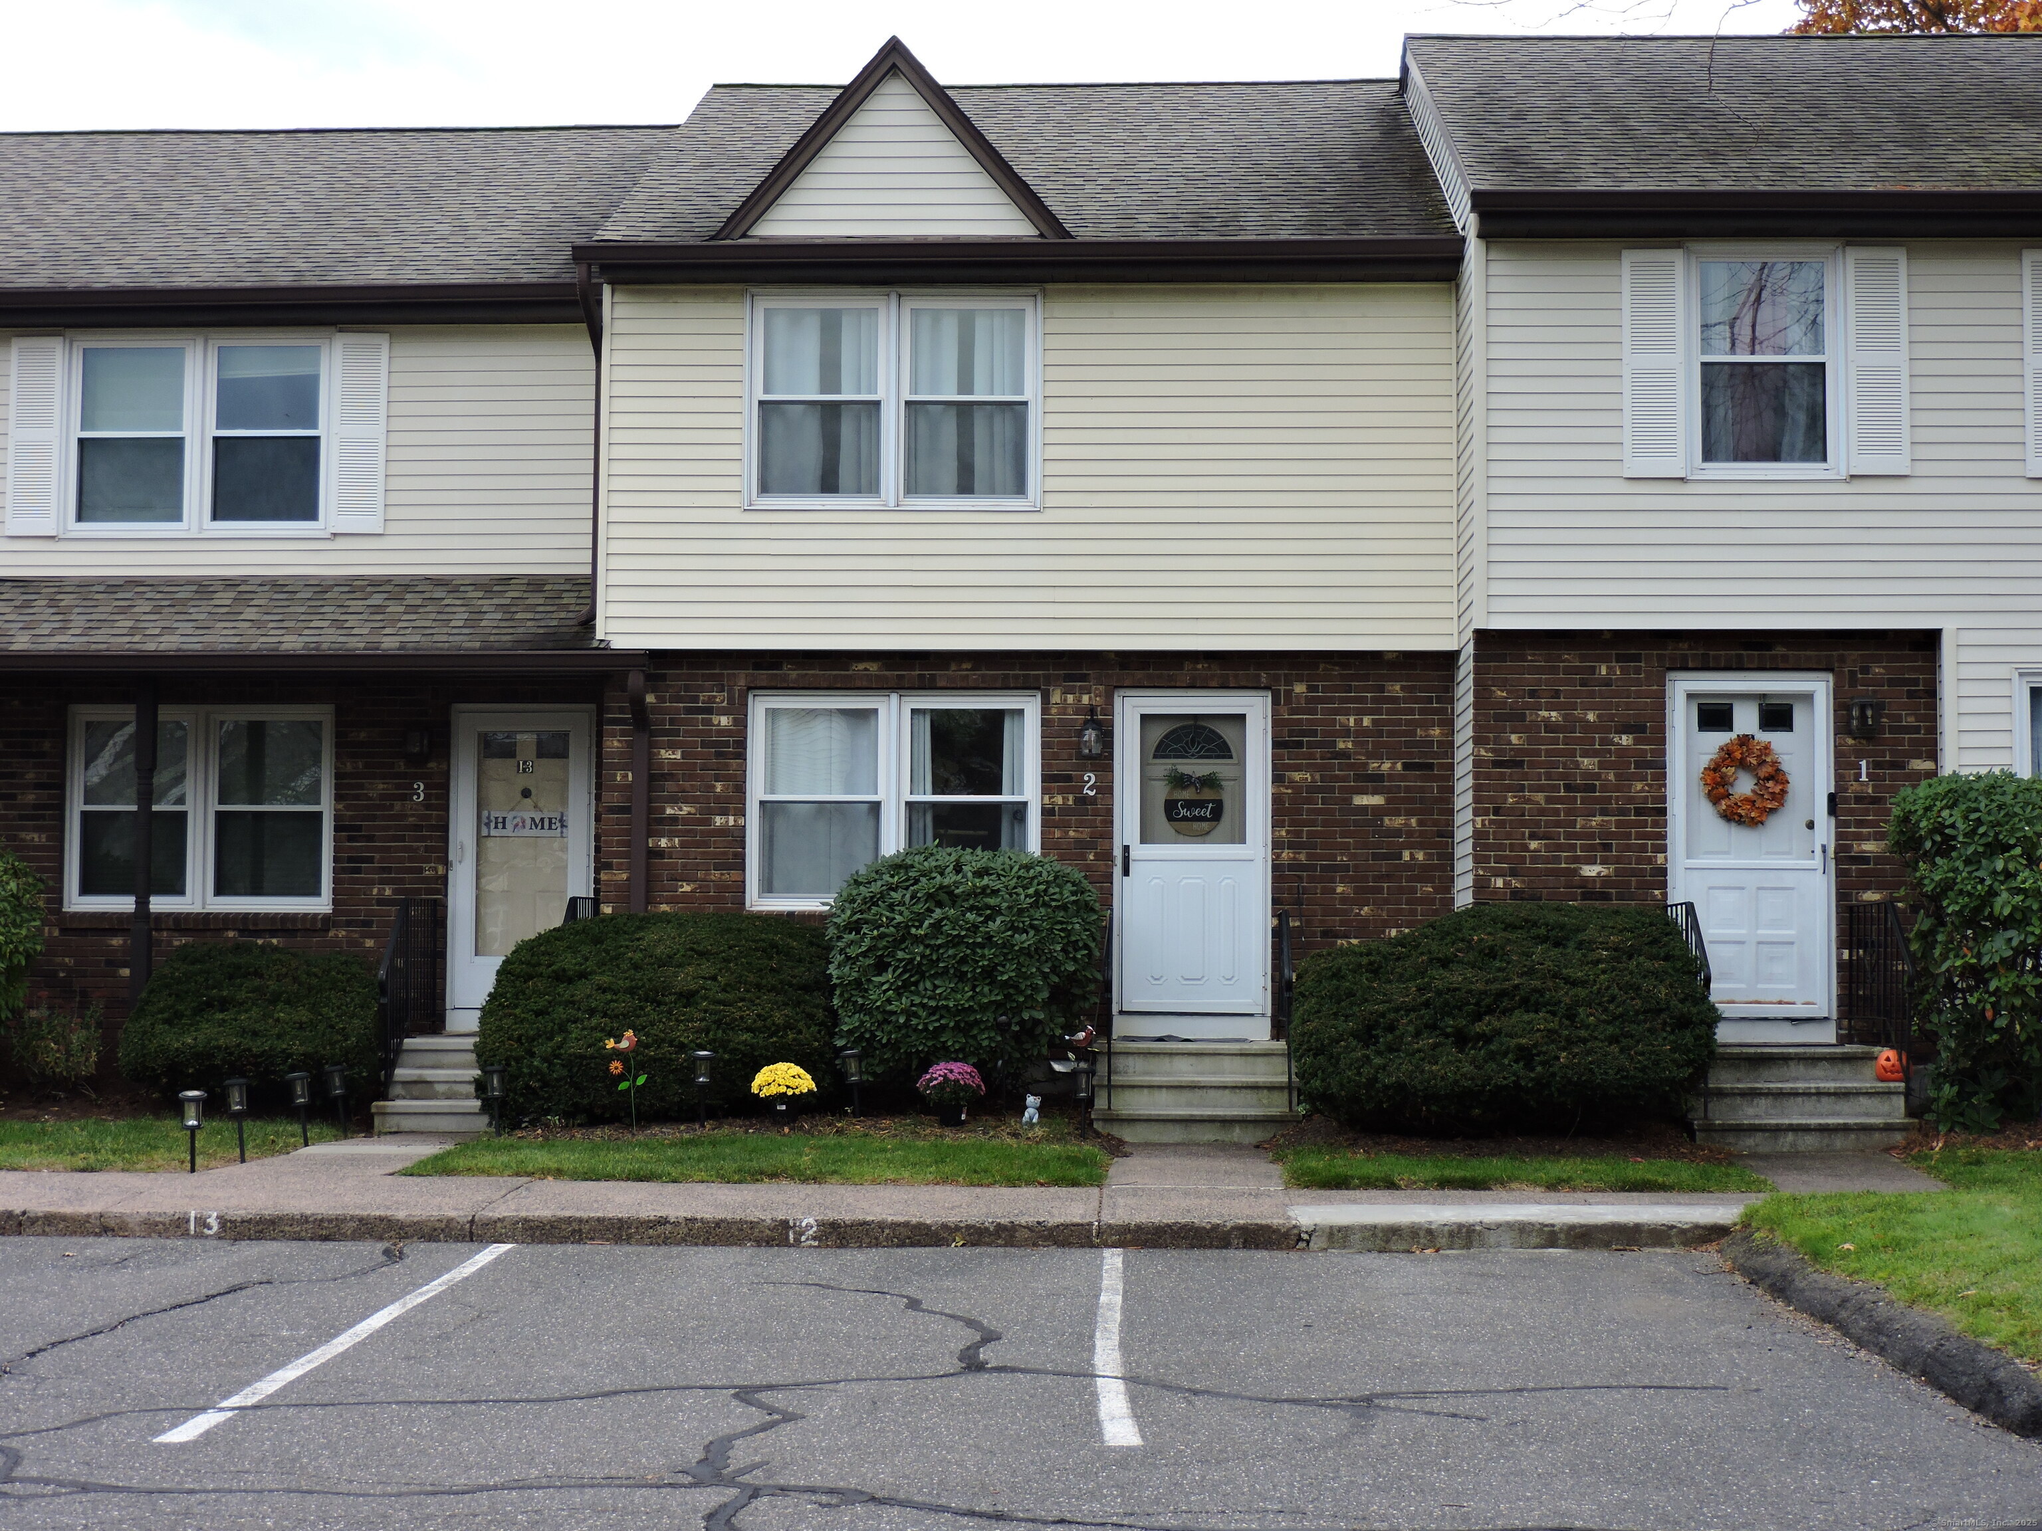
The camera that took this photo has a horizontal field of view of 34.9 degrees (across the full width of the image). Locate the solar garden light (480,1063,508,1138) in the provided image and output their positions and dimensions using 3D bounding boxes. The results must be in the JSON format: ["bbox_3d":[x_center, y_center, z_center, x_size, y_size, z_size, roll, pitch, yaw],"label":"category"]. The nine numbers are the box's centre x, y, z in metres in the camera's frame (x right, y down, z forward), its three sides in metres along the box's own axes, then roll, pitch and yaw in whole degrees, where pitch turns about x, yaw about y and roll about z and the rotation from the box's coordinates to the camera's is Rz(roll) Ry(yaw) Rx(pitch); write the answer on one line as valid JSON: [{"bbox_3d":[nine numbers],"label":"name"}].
[{"bbox_3d":[-3.111,1.986,19.200,0.140,0.430,0.140,0,-4,2],"label":"solar garden light"}]

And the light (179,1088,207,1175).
[{"bbox_3d":[-4.258,1.887,16.708,0.142,0.430,0.142,0,-4,2],"label":"light"}]

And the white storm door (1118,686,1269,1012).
[{"bbox_3d":[1.092,0.642,20.655,1.000,2.210,0.100,0,-4,2],"label":"white storm door"}]

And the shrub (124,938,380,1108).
[{"bbox_3d":[-4.797,1.609,20.136,1.600,1.020,1.350,0,-4,2],"label":"shrub"}]

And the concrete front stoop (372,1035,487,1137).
[{"bbox_3d":[-3.408,2.037,21.100,1.220,0.600,1.680,0,-4,2],"label":"concrete front stoop"}]

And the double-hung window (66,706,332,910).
[{"bbox_3d":[-5.612,0.289,22.151,1.830,1.400,0.110,0,-4,2],"label":"double-hung window"}]

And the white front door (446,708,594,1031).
[{"bbox_3d":[-3.399,0.705,22.050,0.980,2.160,0.100,0,-4,2],"label":"white front door"}]

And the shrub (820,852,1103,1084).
[{"bbox_3d":[-0.331,1.230,19.500,1.640,1.500,1.500,0,-4,2],"label":"shrub"}]

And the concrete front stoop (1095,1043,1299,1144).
[{"bbox_3d":[1.057,1.992,19.810,1.245,0.560,1.500,0,-4,2],"label":"concrete front stoop"}]

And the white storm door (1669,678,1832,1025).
[{"bbox_3d":[4.342,0.555,19.300,0.970,2.160,0.100,0,-4,2],"label":"white storm door"}]

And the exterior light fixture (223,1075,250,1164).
[{"bbox_3d":[-4.231,1.928,17.608,0.138,0.473,0.138,-5,-4,1],"label":"exterior light fixture"}]

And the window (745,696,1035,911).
[{"bbox_3d":[-0.812,0.223,20.630,1.860,1.380,0.130,0,-4,2],"label":"window"}]

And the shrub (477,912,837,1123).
[{"bbox_3d":[-2.191,1.488,19.500,2.150,1.250,1.650,0,-4,2],"label":"shrub"}]

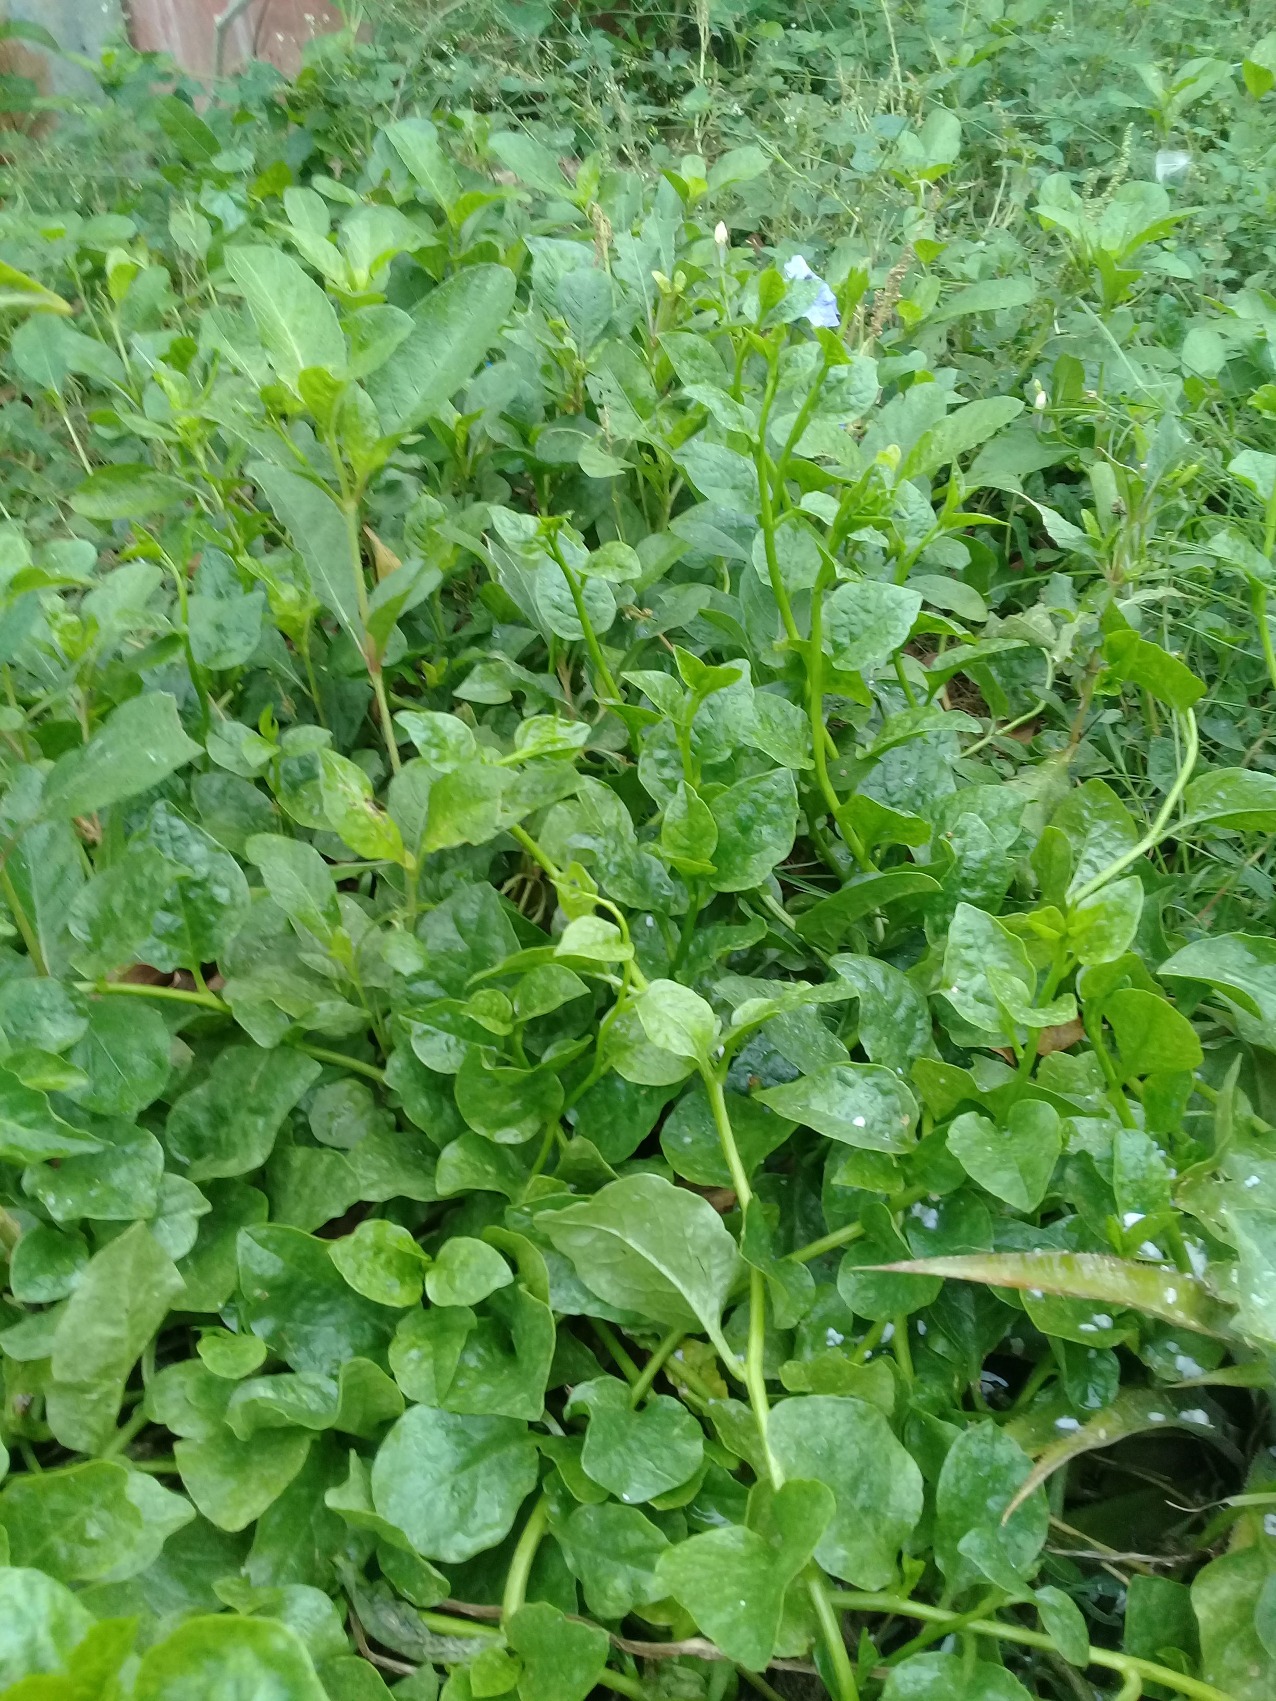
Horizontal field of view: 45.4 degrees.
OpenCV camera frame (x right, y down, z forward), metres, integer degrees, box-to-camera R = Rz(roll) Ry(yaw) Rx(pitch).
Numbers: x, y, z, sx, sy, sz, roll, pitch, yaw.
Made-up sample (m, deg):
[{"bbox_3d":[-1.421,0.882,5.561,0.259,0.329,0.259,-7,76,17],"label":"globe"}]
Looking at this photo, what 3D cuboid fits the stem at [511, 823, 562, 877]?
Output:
[{"bbox_3d":[-0.059,0.000,0.880,0.009,0.009,0.050,-41,53,-3],"label":"stem"}]

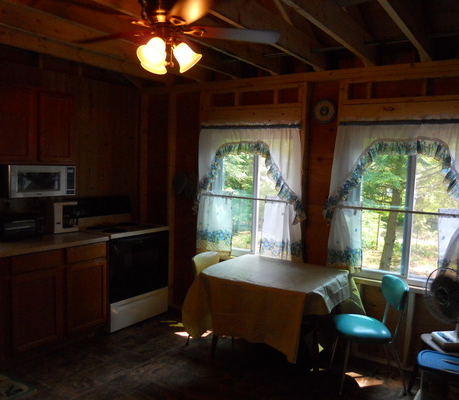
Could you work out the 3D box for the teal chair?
[{"bbox_3d":[1.005,0.953,3.112,0.500,0.805,0.410,1,6,1],"label":"teal chair"}]

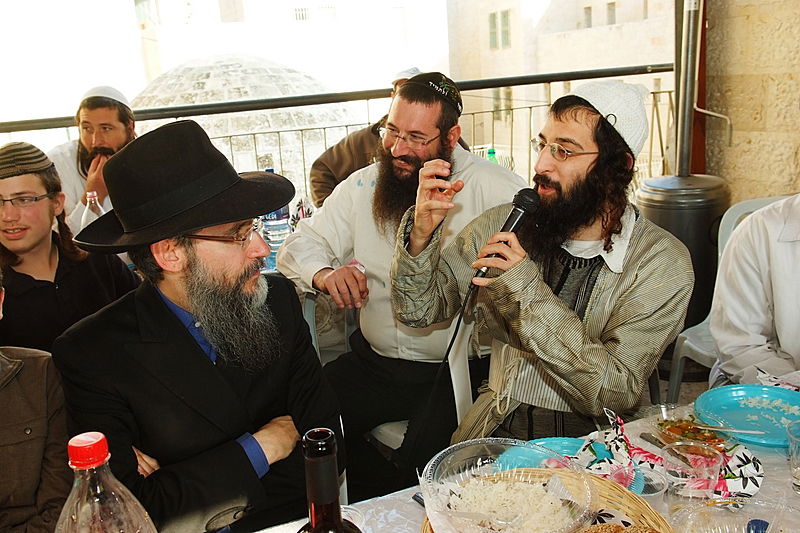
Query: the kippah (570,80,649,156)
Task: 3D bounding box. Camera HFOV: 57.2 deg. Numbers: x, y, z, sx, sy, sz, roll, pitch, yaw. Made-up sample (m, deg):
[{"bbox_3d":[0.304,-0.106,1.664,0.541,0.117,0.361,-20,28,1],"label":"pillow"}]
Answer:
[{"bbox_3d":[0.421,-0.295,1.440,0.095,0.175,0.175,-48,28,-12],"label":"kippah"}]

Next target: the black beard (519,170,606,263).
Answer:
[{"bbox_3d":[0.324,-0.102,1.460,0.150,0.180,0.150,-8,18,-19],"label":"black beard"}]

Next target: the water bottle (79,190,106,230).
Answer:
[{"bbox_3d":[-0.884,-0.057,2.156,0.090,0.335,0.090,-3,13,0],"label":"water bottle"}]

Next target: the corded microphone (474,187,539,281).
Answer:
[{"bbox_3d":[0.202,-0.065,1.400,0.054,0.195,0.054,40,-10,-32],"label":"corded microphone"}]

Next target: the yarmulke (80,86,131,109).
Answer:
[{"bbox_3d":[-0.925,-0.531,2.310,0.160,0.070,0.160,-1,6,6],"label":"yarmulke"}]

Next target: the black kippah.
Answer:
[{"bbox_3d":[0.087,-0.427,1.800,0.160,0.065,0.160,25,-3,30],"label":"black kippah"}]

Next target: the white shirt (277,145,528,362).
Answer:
[{"bbox_3d":[0.006,-0.030,1.700,0.580,0.500,0.390,2,13,19],"label":"white shirt"}]

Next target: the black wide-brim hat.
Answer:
[{"bbox_3d":[-0.366,-0.136,1.200,0.365,0.165,0.320,-15,14,-3],"label":"black wide-brim hat"}]

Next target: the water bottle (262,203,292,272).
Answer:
[{"bbox_3d":[-0.455,-0.183,2.656,0.098,0.335,0.098,-3,13,0],"label":"water bottle"}]

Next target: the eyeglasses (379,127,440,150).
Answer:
[{"bbox_3d":[0.049,-0.319,1.770,0.135,0.040,0.140,17,28,31],"label":"eyeglasses"}]

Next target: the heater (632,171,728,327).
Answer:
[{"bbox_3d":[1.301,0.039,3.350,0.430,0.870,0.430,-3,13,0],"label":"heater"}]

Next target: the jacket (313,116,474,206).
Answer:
[{"bbox_3d":[-0.021,-0.257,2.715,0.560,0.600,0.360,-3,13,0],"label":"jacket"}]

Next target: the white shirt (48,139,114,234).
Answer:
[{"bbox_3d":[-0.901,-0.116,2.363,0.500,0.580,0.360,-5,13,-9],"label":"white shirt"}]

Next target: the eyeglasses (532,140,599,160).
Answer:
[{"bbox_3d":[0.368,-0.237,1.470,0.140,0.035,0.135,-8,18,-19],"label":"eyeglasses"}]

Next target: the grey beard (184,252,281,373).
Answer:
[{"bbox_3d":[-0.272,0.075,1.190,0.145,0.195,0.150,-3,13,-5],"label":"grey beard"}]

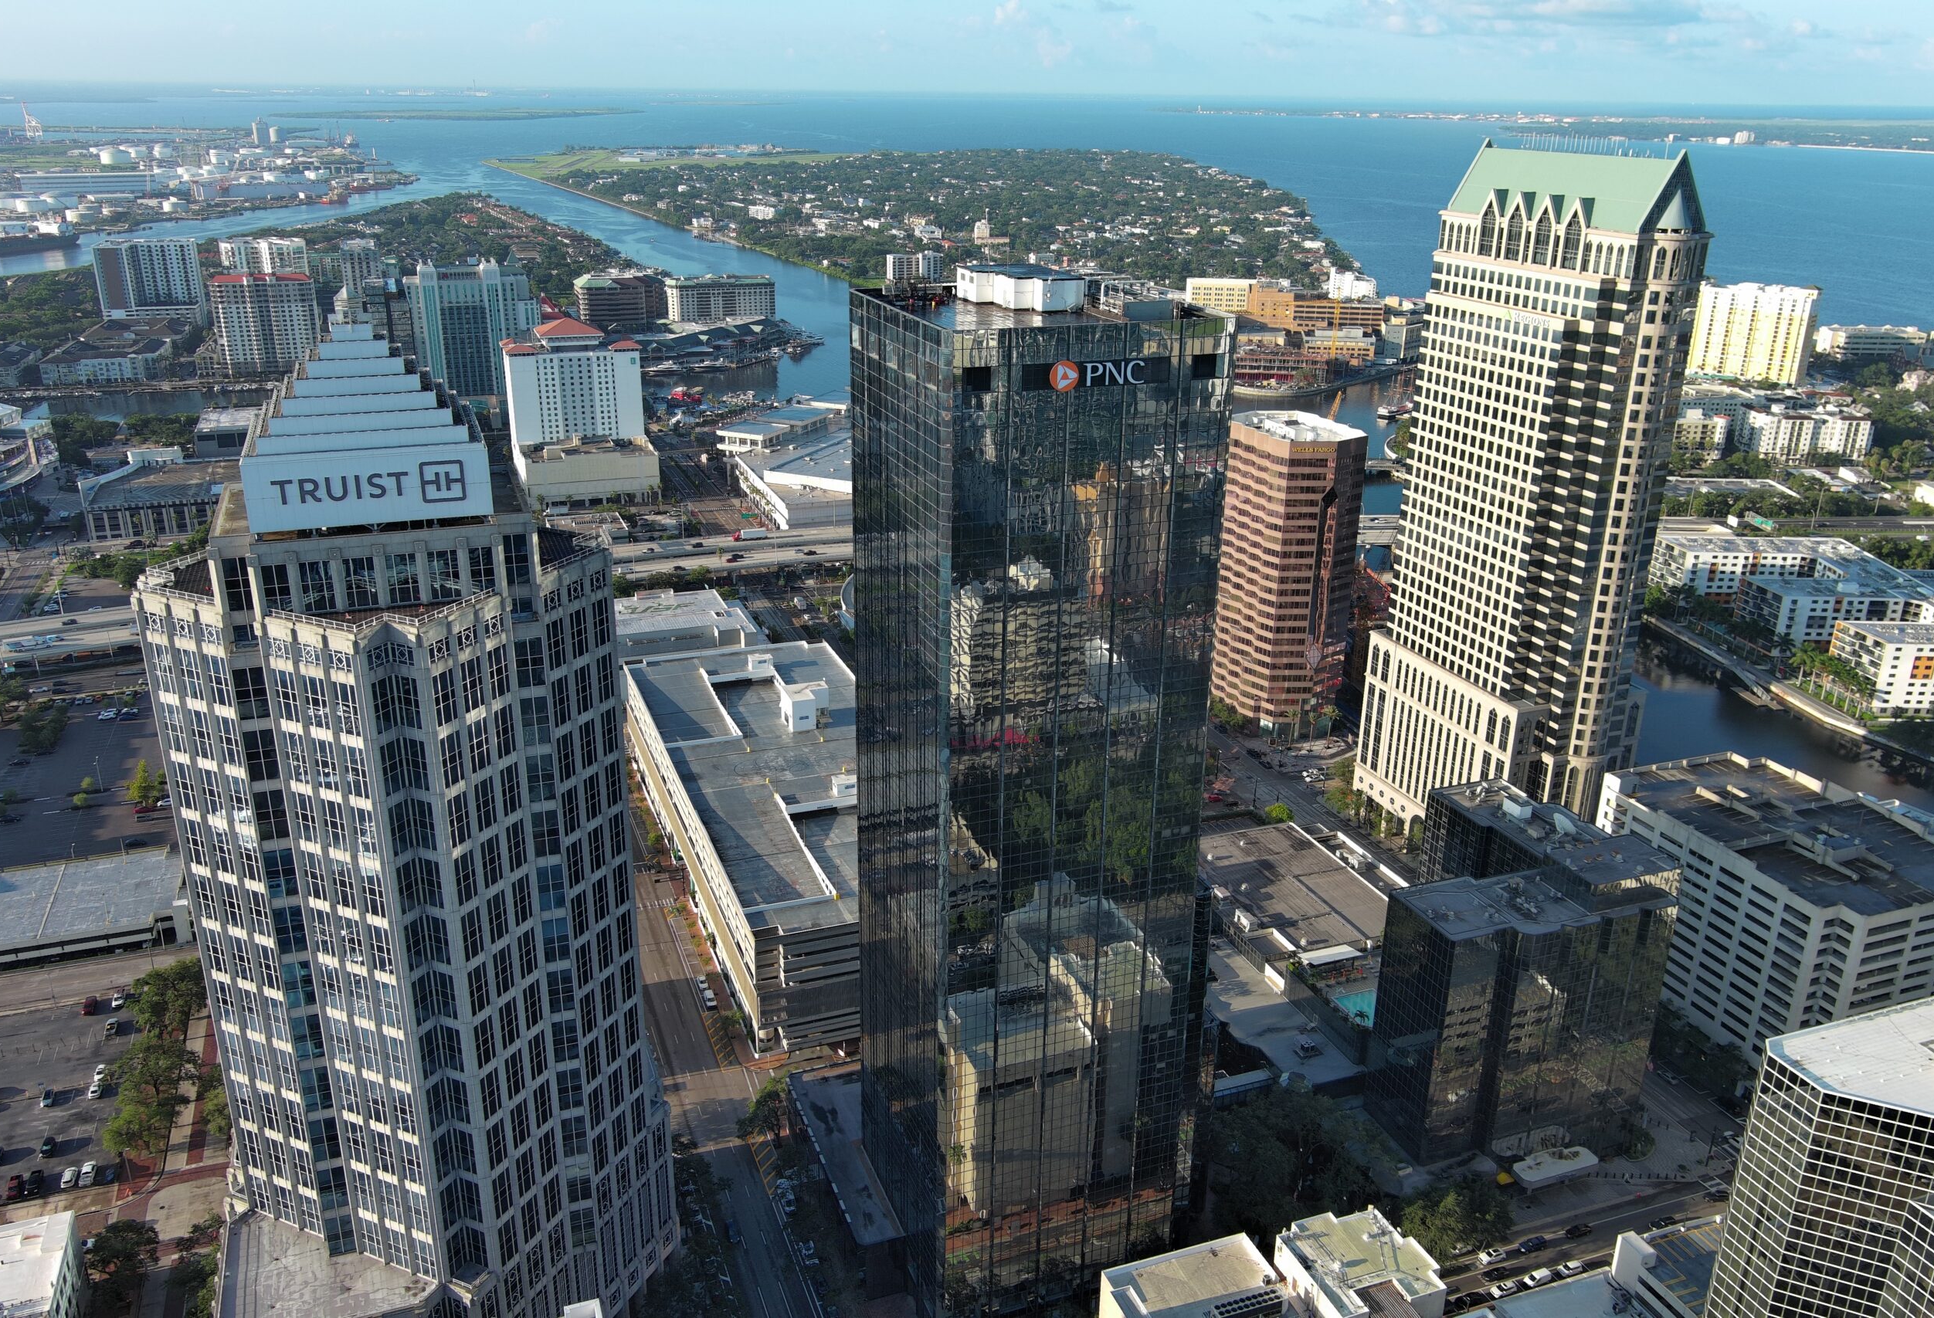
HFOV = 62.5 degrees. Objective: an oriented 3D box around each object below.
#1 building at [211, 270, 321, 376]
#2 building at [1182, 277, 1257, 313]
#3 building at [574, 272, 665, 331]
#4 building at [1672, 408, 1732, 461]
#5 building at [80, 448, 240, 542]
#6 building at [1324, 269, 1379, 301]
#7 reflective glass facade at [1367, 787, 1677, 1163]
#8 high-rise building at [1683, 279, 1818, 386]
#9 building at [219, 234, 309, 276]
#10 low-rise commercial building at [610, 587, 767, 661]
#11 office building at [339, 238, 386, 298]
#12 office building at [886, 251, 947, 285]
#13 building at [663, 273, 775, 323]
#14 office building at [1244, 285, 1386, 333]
[{"bbox_3d":[-464.380,-224.090,1060.890,60.000,64.000,22.000,-7,21,-21],"label":"building"},{"bbox_3d":[209.530,-296.890,1325.610,53.000,38.000,28.000,2,20,2],"label":"building"},{"bbox_3d":[-272.190,-283.100,1258.750,66.000,36.500,45.000,-7,21,-20],"label":"building"},{"bbox_3d":[400.010,-125.360,876.450,31.000,27.000,20.000,5,20,11],"label":"building"},{"bbox_3d":[-350.970,-73.250,709.610,66.000,17.000,74.000,-7,21,-20],"label":"building"},{"bbox_3d":[341.220,-329.710,1413.560,44.000,32.000,28.000,6,21,13],"label":"building"},{"bbox_3d":[101.270,58.670,314.350,51.000,53.500,46.500,-7,21,-21],"label":"reflective glass facade"},{"bbox_3d":[544.870,-226.500,1103.070,69.000,66.000,25.000,15,24,34],"label":"high-rise building"},{"bbox_3d":[-635.300,-355.660,1443.420,72.000,45.000,28.000,0,20,-3],"label":"building"},{"bbox_3d":[-100.300,-8.960,554.350,53.000,12.000,52.000,-7,21,-21],"label":"low-rise commercial building"},{"bbox_3d":[-480.740,-300.440,1262.090,31.000,62.000,26.000,-7,21,-20],"label":"office building"},{"bbox_3d":[-52.950,-387.000,1577.450,54.000,28.000,22.000,-3,20,-11],"label":"office building"},{"bbox_3d":[-201.830,-297.250,1313.260,80.000,36.000,38.000,-6,21,-19],"label":"building"},{"bbox_3d":[281.390,-281.940,1279.190,108.000,33.000,60.000,6,21,13],"label":"office building"}]

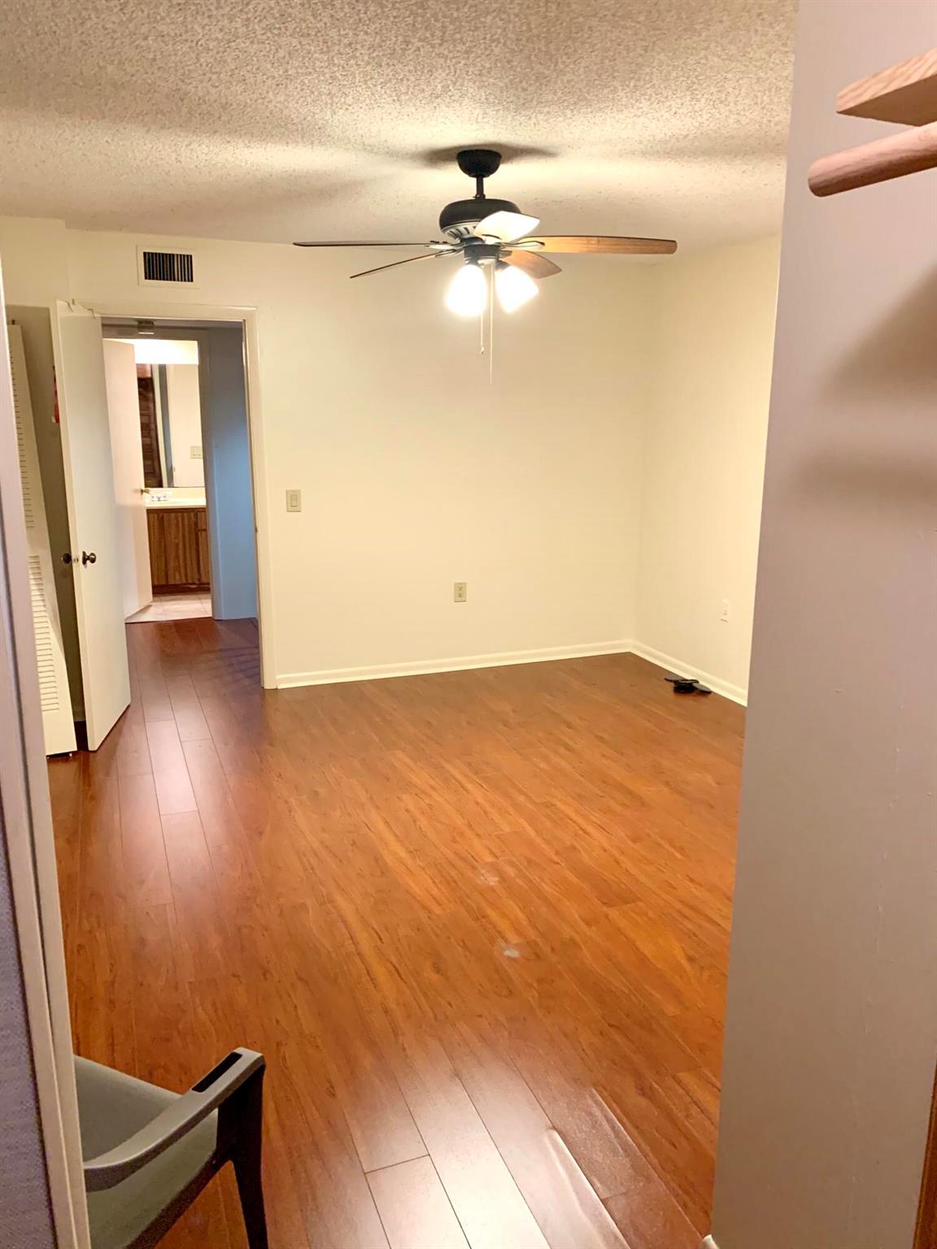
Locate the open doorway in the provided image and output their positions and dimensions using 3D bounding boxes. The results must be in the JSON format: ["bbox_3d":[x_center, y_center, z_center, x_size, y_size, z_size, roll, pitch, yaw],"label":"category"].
[{"bbox_3d":[-1.541,-0.598,5.125,0.720,2.040,0.120,-5,14,-21],"label":"open doorway"}]

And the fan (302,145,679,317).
[{"bbox_3d":[0.011,-1.363,3.266,1.320,0.530,1.320,-5,14,-21],"label":"fan"}]

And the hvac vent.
[{"bbox_3d":[-1.531,-1.823,4.786,0.290,0.190,0.030,-5,14,-21],"label":"hvac vent"}]

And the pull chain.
[{"bbox_3d":[0.084,-1.067,3.355,0.015,0.410,0.015,-5,14,-21],"label":"pull chain"}]

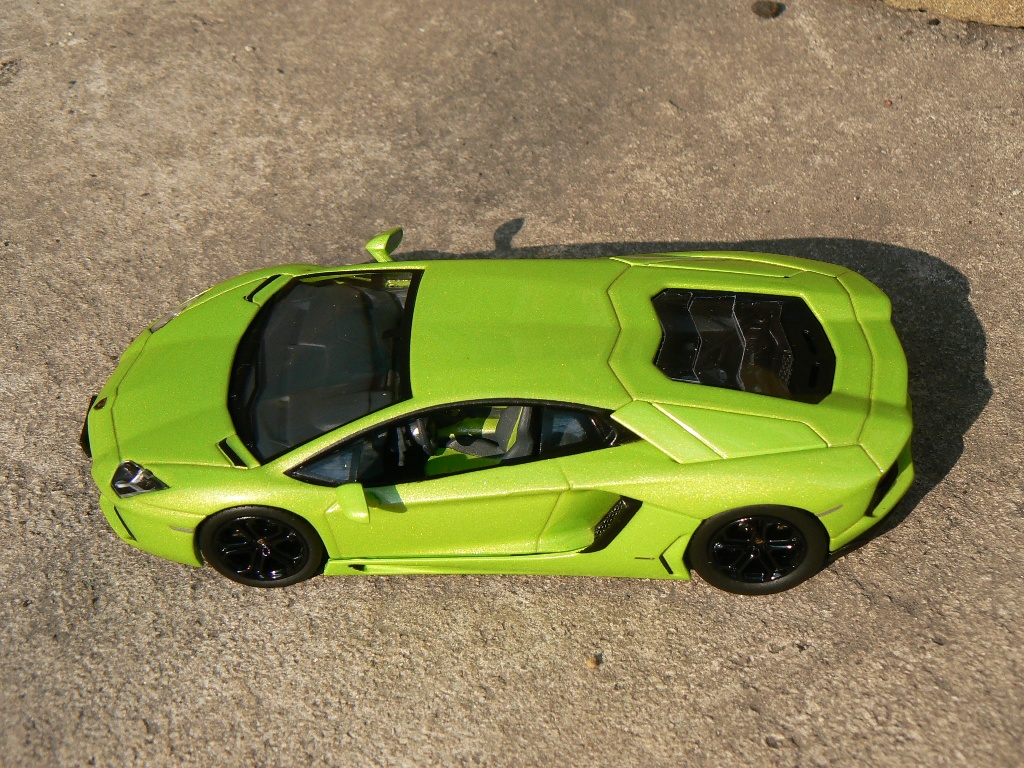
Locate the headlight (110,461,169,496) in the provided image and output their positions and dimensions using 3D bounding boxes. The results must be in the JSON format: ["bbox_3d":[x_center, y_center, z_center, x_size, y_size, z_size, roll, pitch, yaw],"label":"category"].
[{"bbox_3d":[-0.085,0.022,0.436,0.015,0.007,0.013,0,43,2],"label":"headlight"}]

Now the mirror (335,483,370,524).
[{"bbox_3d":[-0.035,0.024,0.417,0.010,0.008,0.010,0,43,2],"label":"mirror"}]

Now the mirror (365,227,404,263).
[{"bbox_3d":[-0.032,-0.034,0.480,0.010,0.008,0.010,0,43,2],"label":"mirror"}]

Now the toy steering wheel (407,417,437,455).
[{"bbox_3d":[-0.021,0.010,0.440,0.004,0.013,0.013,-18,40,17],"label":"toy steering wheel"}]

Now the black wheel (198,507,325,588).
[{"bbox_3d":[-0.057,0.034,0.436,0.028,0.028,0.011,0,43,2],"label":"black wheel"}]

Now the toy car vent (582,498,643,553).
[{"bbox_3d":[0.023,0.031,0.427,0.014,0.018,0.005,8,44,11],"label":"toy car vent"}]

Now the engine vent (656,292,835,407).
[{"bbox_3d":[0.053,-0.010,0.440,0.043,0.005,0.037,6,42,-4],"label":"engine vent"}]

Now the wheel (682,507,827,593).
[{"bbox_3d":[0.055,0.034,0.431,0.031,0.031,0.013,0,43,2],"label":"wheel"}]

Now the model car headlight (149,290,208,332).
[{"bbox_3d":[-0.084,-0.017,0.478,0.015,0.007,0.013,0,43,2],"label":"model car headlight"}]

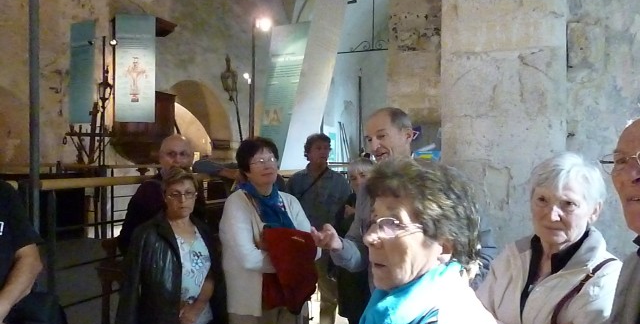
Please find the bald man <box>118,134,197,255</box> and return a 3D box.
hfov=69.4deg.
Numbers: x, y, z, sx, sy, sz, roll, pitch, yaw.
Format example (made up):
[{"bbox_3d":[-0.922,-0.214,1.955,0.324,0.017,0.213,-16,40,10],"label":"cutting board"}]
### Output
[{"bbox_3d":[-0.860,0.690,2.670,0.550,1.700,0.360,0,1,-32],"label":"bald man"}]

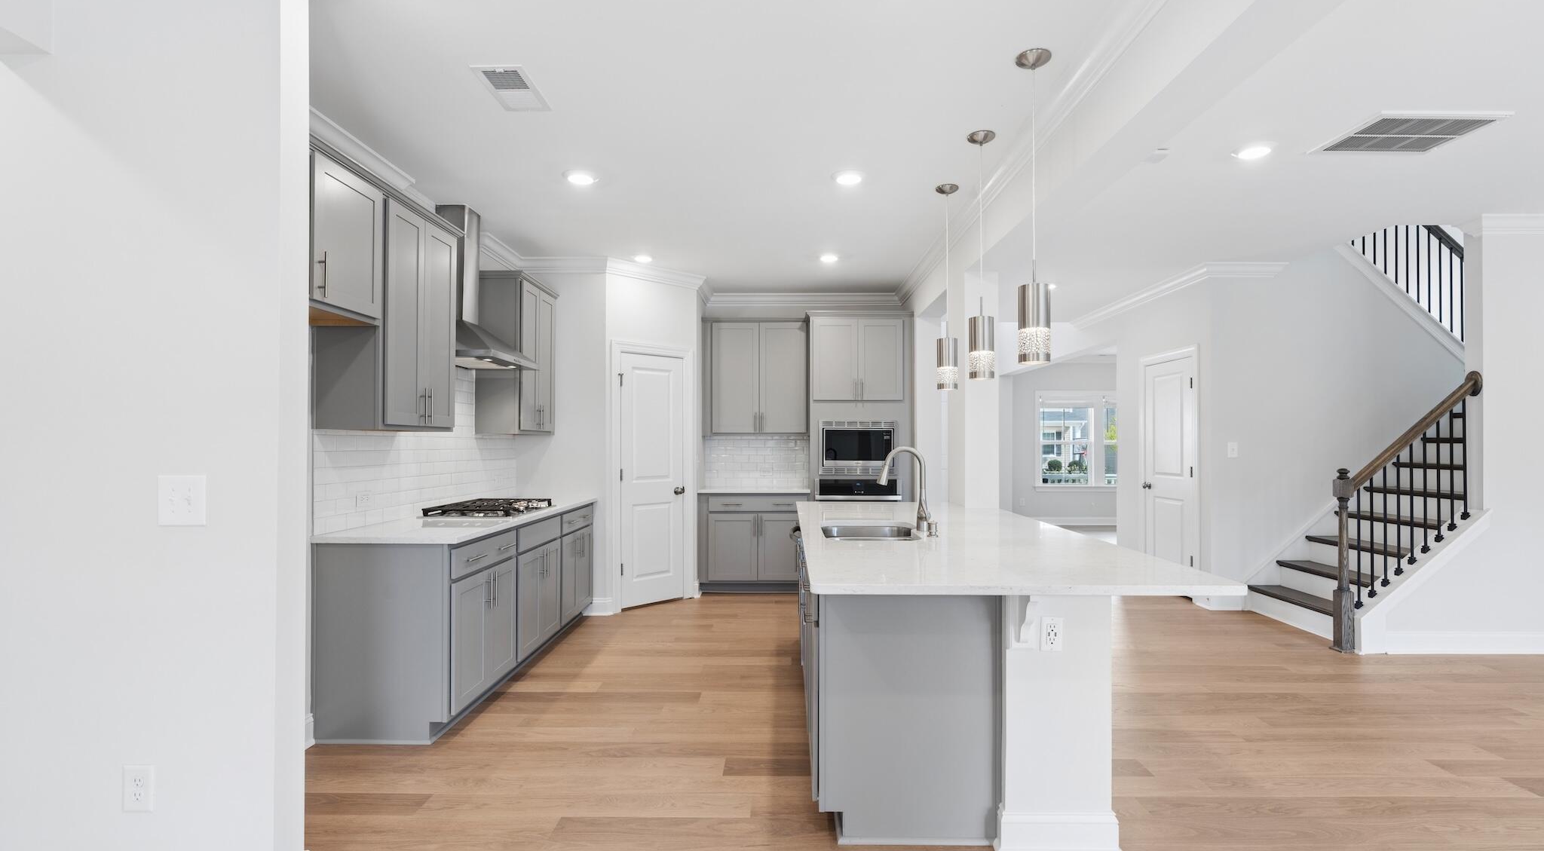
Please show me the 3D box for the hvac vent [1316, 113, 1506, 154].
[{"bbox_3d":[2.896,-1.331,3.137,0.570,0.028,0.415,0,-2,1],"label":"hvac vent"}]

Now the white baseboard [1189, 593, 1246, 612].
[{"bbox_3d":[3.650,1.425,5.618,0.280,0.135,0.270,0,-2,1],"label":"white baseboard"}]

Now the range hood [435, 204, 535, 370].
[{"bbox_3d":[-1.792,-0.850,4.221,0.465,0.945,0.740,0,-2,1],"label":"range hood"}]

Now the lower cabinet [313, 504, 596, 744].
[{"bbox_3d":[-1.699,0.986,4.170,0.620,0.908,2.320,0,-2,1],"label":"lower cabinet"}]

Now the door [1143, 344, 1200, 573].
[{"bbox_3d":[3.486,0.441,6.016,0.060,2.060,0.800,0,-1,1],"label":"door"}]

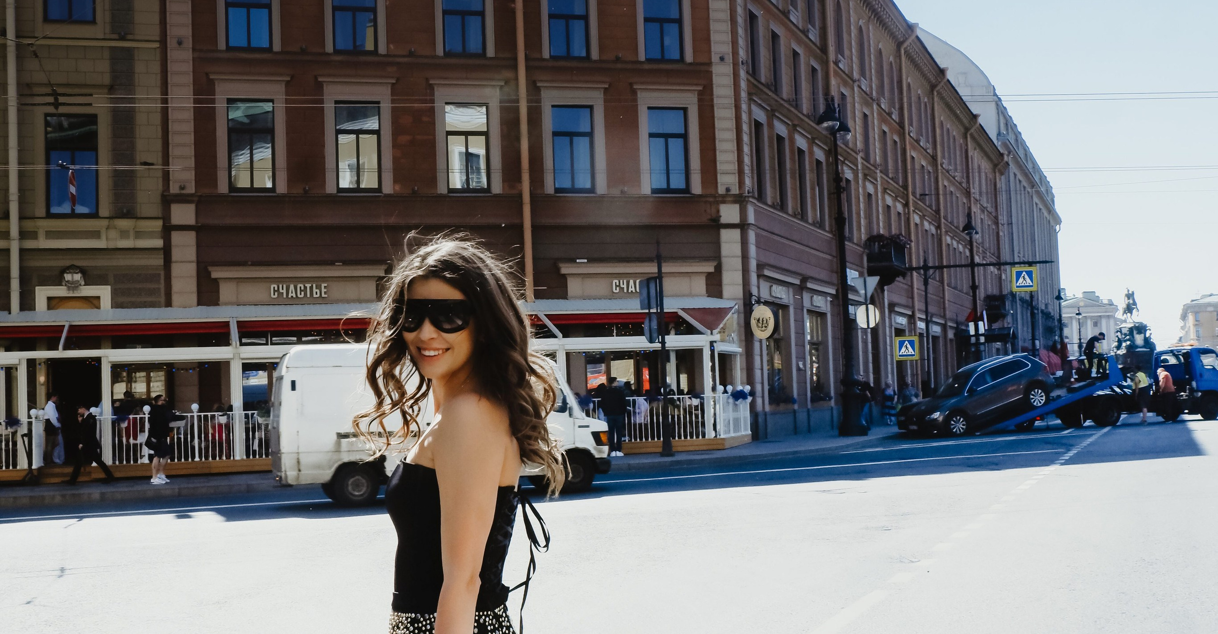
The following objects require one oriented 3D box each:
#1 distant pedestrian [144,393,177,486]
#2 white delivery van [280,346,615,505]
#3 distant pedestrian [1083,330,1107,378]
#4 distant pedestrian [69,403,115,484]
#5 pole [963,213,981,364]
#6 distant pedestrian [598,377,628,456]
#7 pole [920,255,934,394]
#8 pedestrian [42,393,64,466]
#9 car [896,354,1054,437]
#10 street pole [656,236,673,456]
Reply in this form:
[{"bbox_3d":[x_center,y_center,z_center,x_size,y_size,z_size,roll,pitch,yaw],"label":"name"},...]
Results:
[{"bbox_3d":[-8.549,2.316,26.000,0.420,1.720,0.460,-4,-4,25],"label":"distant pedestrian"},{"bbox_3d":[-2.673,1.682,21.840,5.200,2.360,1.970,-1,-4,-18],"label":"white delivery van"},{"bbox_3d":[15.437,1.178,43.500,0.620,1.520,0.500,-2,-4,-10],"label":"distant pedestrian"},{"bbox_3d":[-10.413,2.559,27.600,0.850,1.580,0.500,-2,-4,-10],"label":"distant pedestrian"},{"bbox_3d":[17.602,-0.206,66.006,0.600,9.630,0.600,-1,-4,-15],"label":"pole"},{"bbox_3d":[0.095,2.210,30.300,0.550,1.760,0.380,-3,-4,5],"label":"distant pedestrian"},{"bbox_3d":[11.964,0.822,51.111,0.280,6.200,0.280,-1,-4,-15],"label":"pole"},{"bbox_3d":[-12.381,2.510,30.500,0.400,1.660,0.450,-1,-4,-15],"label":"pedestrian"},{"bbox_3d":[10.308,2.224,38.700,4.490,1.670,1.850,-15,2,-23],"label":"car"},{"bbox_3d":[1.207,0.661,29.954,0.300,4.780,0.300,-1,-4,-15],"label":"street pole"}]

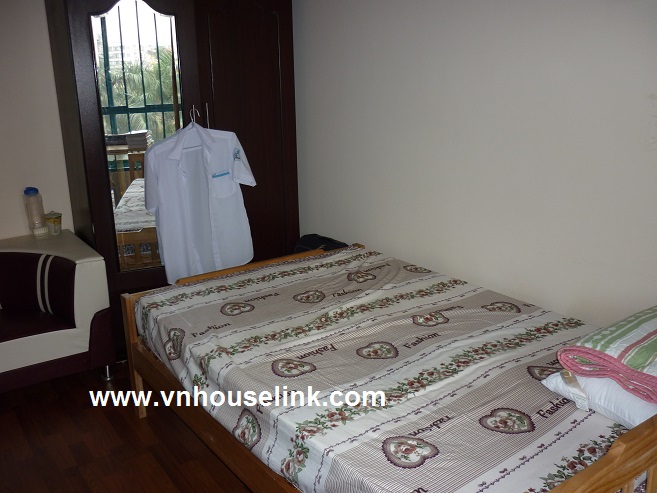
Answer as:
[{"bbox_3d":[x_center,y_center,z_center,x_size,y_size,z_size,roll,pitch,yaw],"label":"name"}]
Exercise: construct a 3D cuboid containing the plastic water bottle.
[{"bbox_3d":[-1.547,-0.177,3.320,0.087,0.257,0.087,-13,19,-33],"label":"plastic water bottle"}]

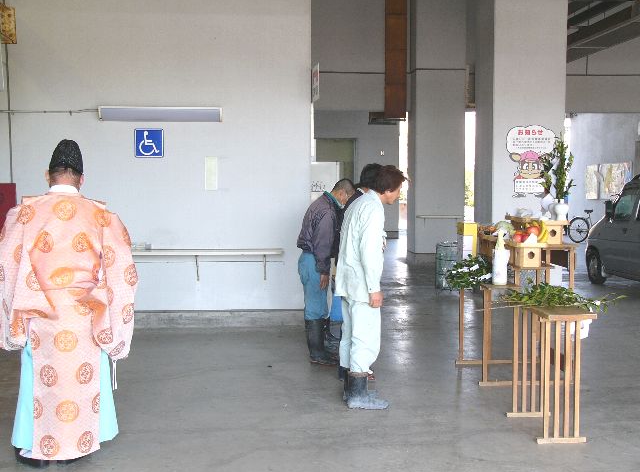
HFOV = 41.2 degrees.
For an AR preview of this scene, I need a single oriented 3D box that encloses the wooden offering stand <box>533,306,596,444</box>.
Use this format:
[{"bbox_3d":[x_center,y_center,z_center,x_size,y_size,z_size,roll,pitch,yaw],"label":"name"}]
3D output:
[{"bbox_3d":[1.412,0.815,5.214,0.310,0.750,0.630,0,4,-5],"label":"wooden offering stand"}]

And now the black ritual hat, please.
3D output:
[{"bbox_3d":[-1.387,-0.435,4.658,0.190,0.205,0.230,0,1,-11],"label":"black ritual hat"}]

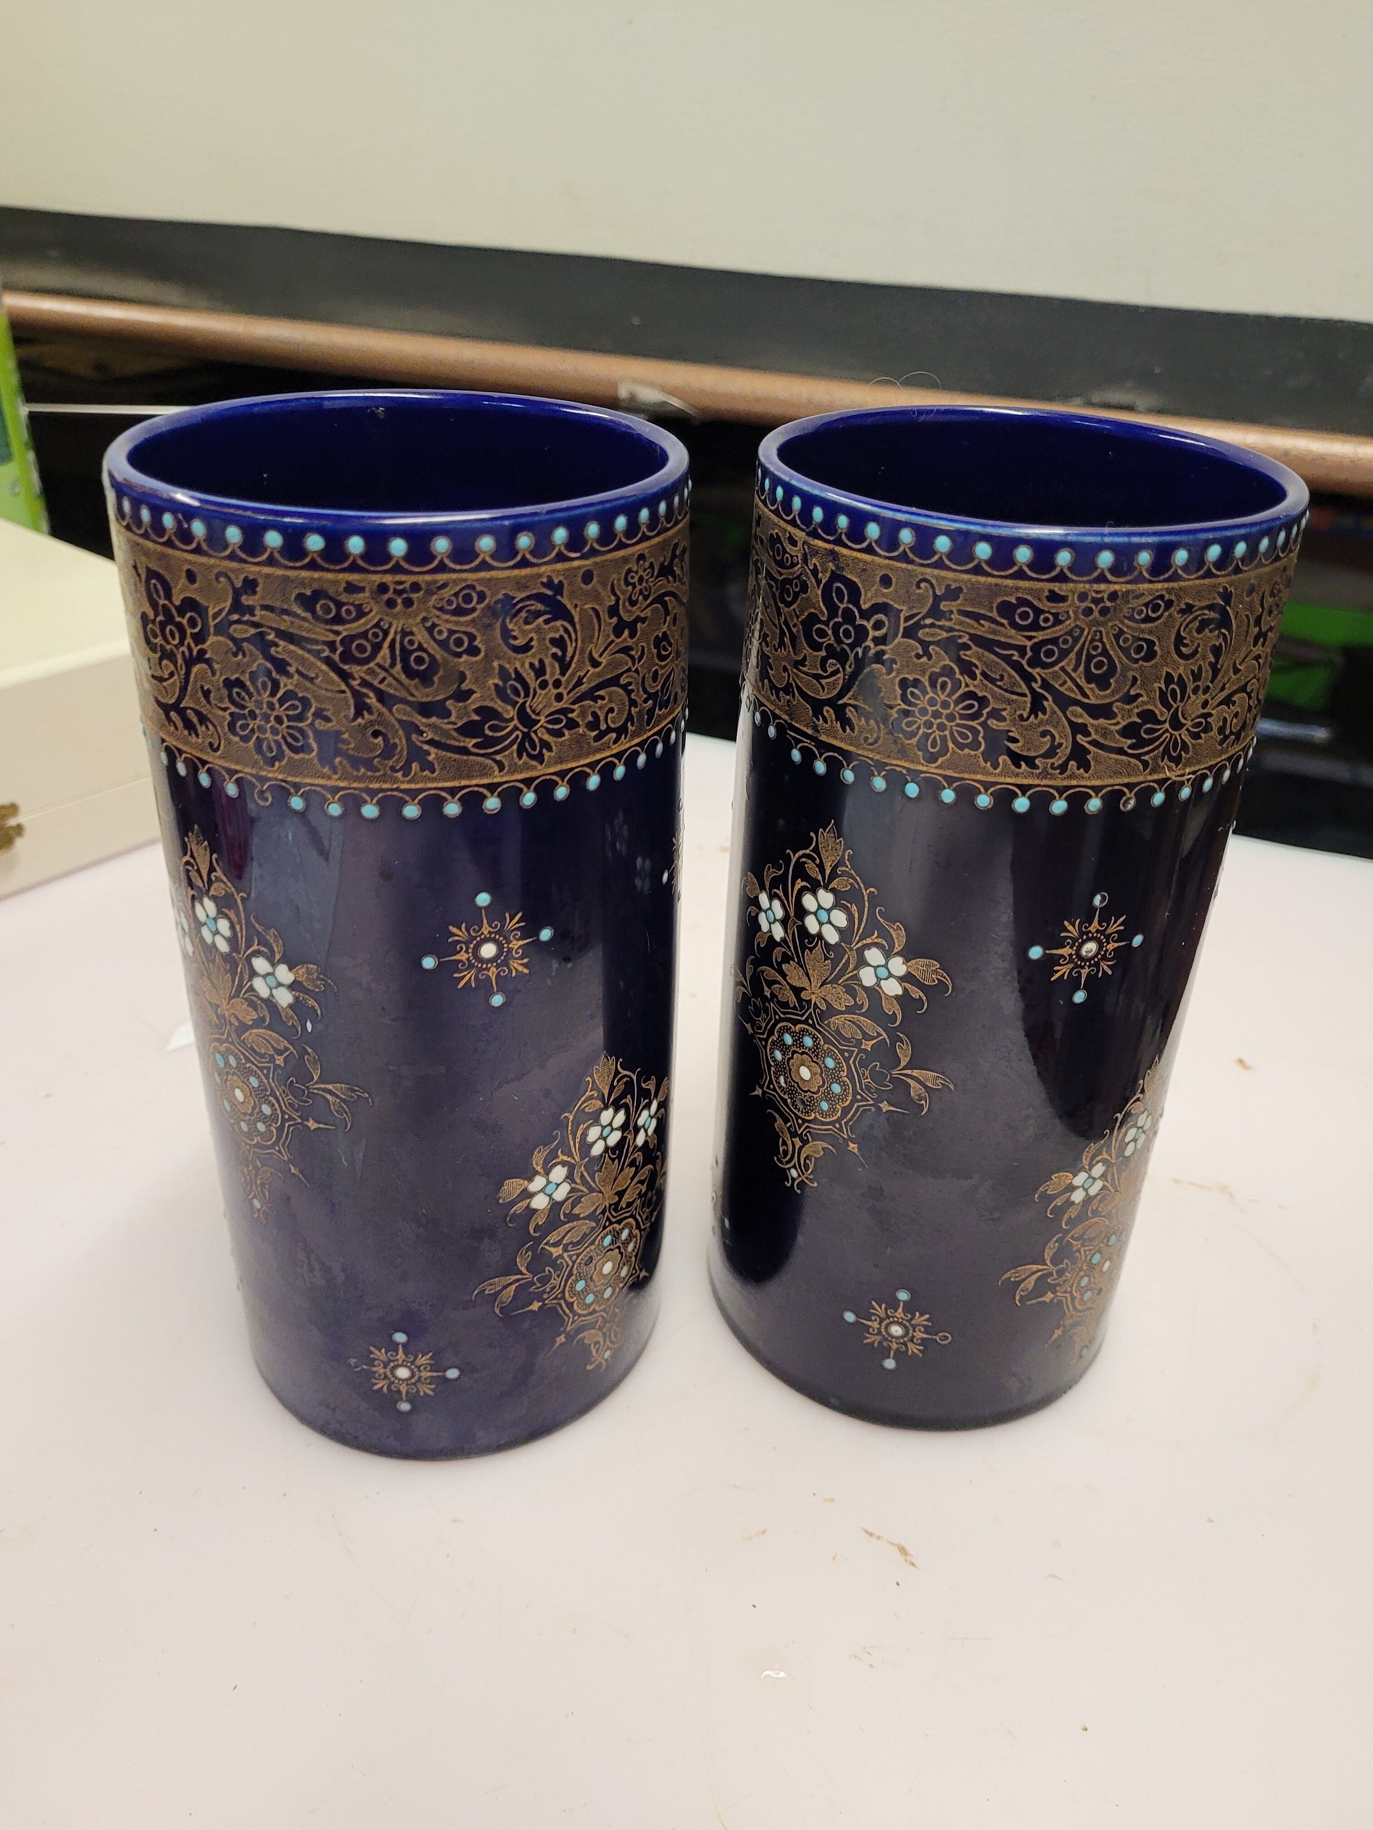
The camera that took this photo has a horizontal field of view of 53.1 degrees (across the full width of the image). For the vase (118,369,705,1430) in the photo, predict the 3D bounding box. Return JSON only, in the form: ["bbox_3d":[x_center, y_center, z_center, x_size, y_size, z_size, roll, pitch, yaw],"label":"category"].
[{"bbox_3d":[-0.053,0.006,0.296,0.103,0.207,0.103,2,31,0],"label":"vase"}]

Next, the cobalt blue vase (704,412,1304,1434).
[{"bbox_3d":[0.061,0.004,0.311,0.103,0.207,0.103,2,31,0],"label":"cobalt blue vase"}]

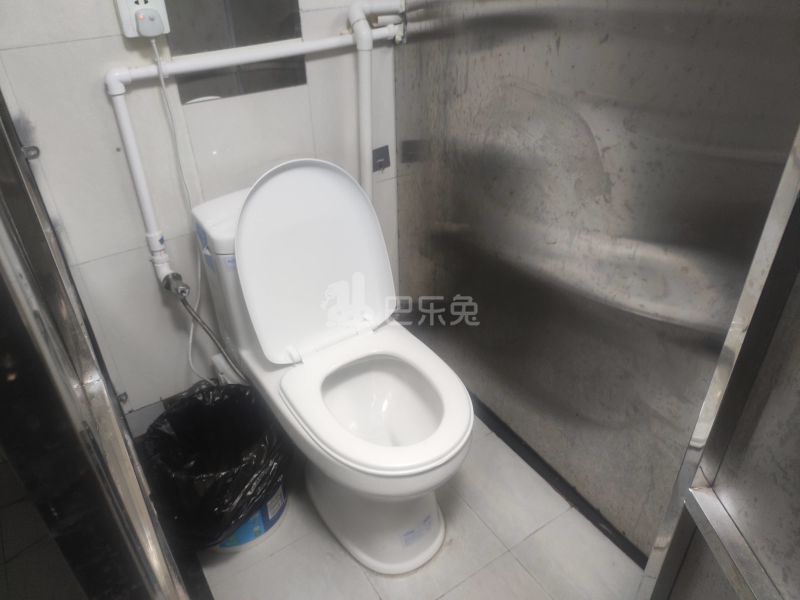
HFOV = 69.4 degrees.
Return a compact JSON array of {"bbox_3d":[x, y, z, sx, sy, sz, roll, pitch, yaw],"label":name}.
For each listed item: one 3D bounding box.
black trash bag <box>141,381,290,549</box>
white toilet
[{"bbox_3d":[-0.412,0.390,1.361,0.280,0.290,0.280,-22,42,-26],"label":"black trash bag"},{"bbox_3d":[-0.133,0.111,1.269,0.375,0.816,0.745,-21,41,-26],"label":"white toilet"}]

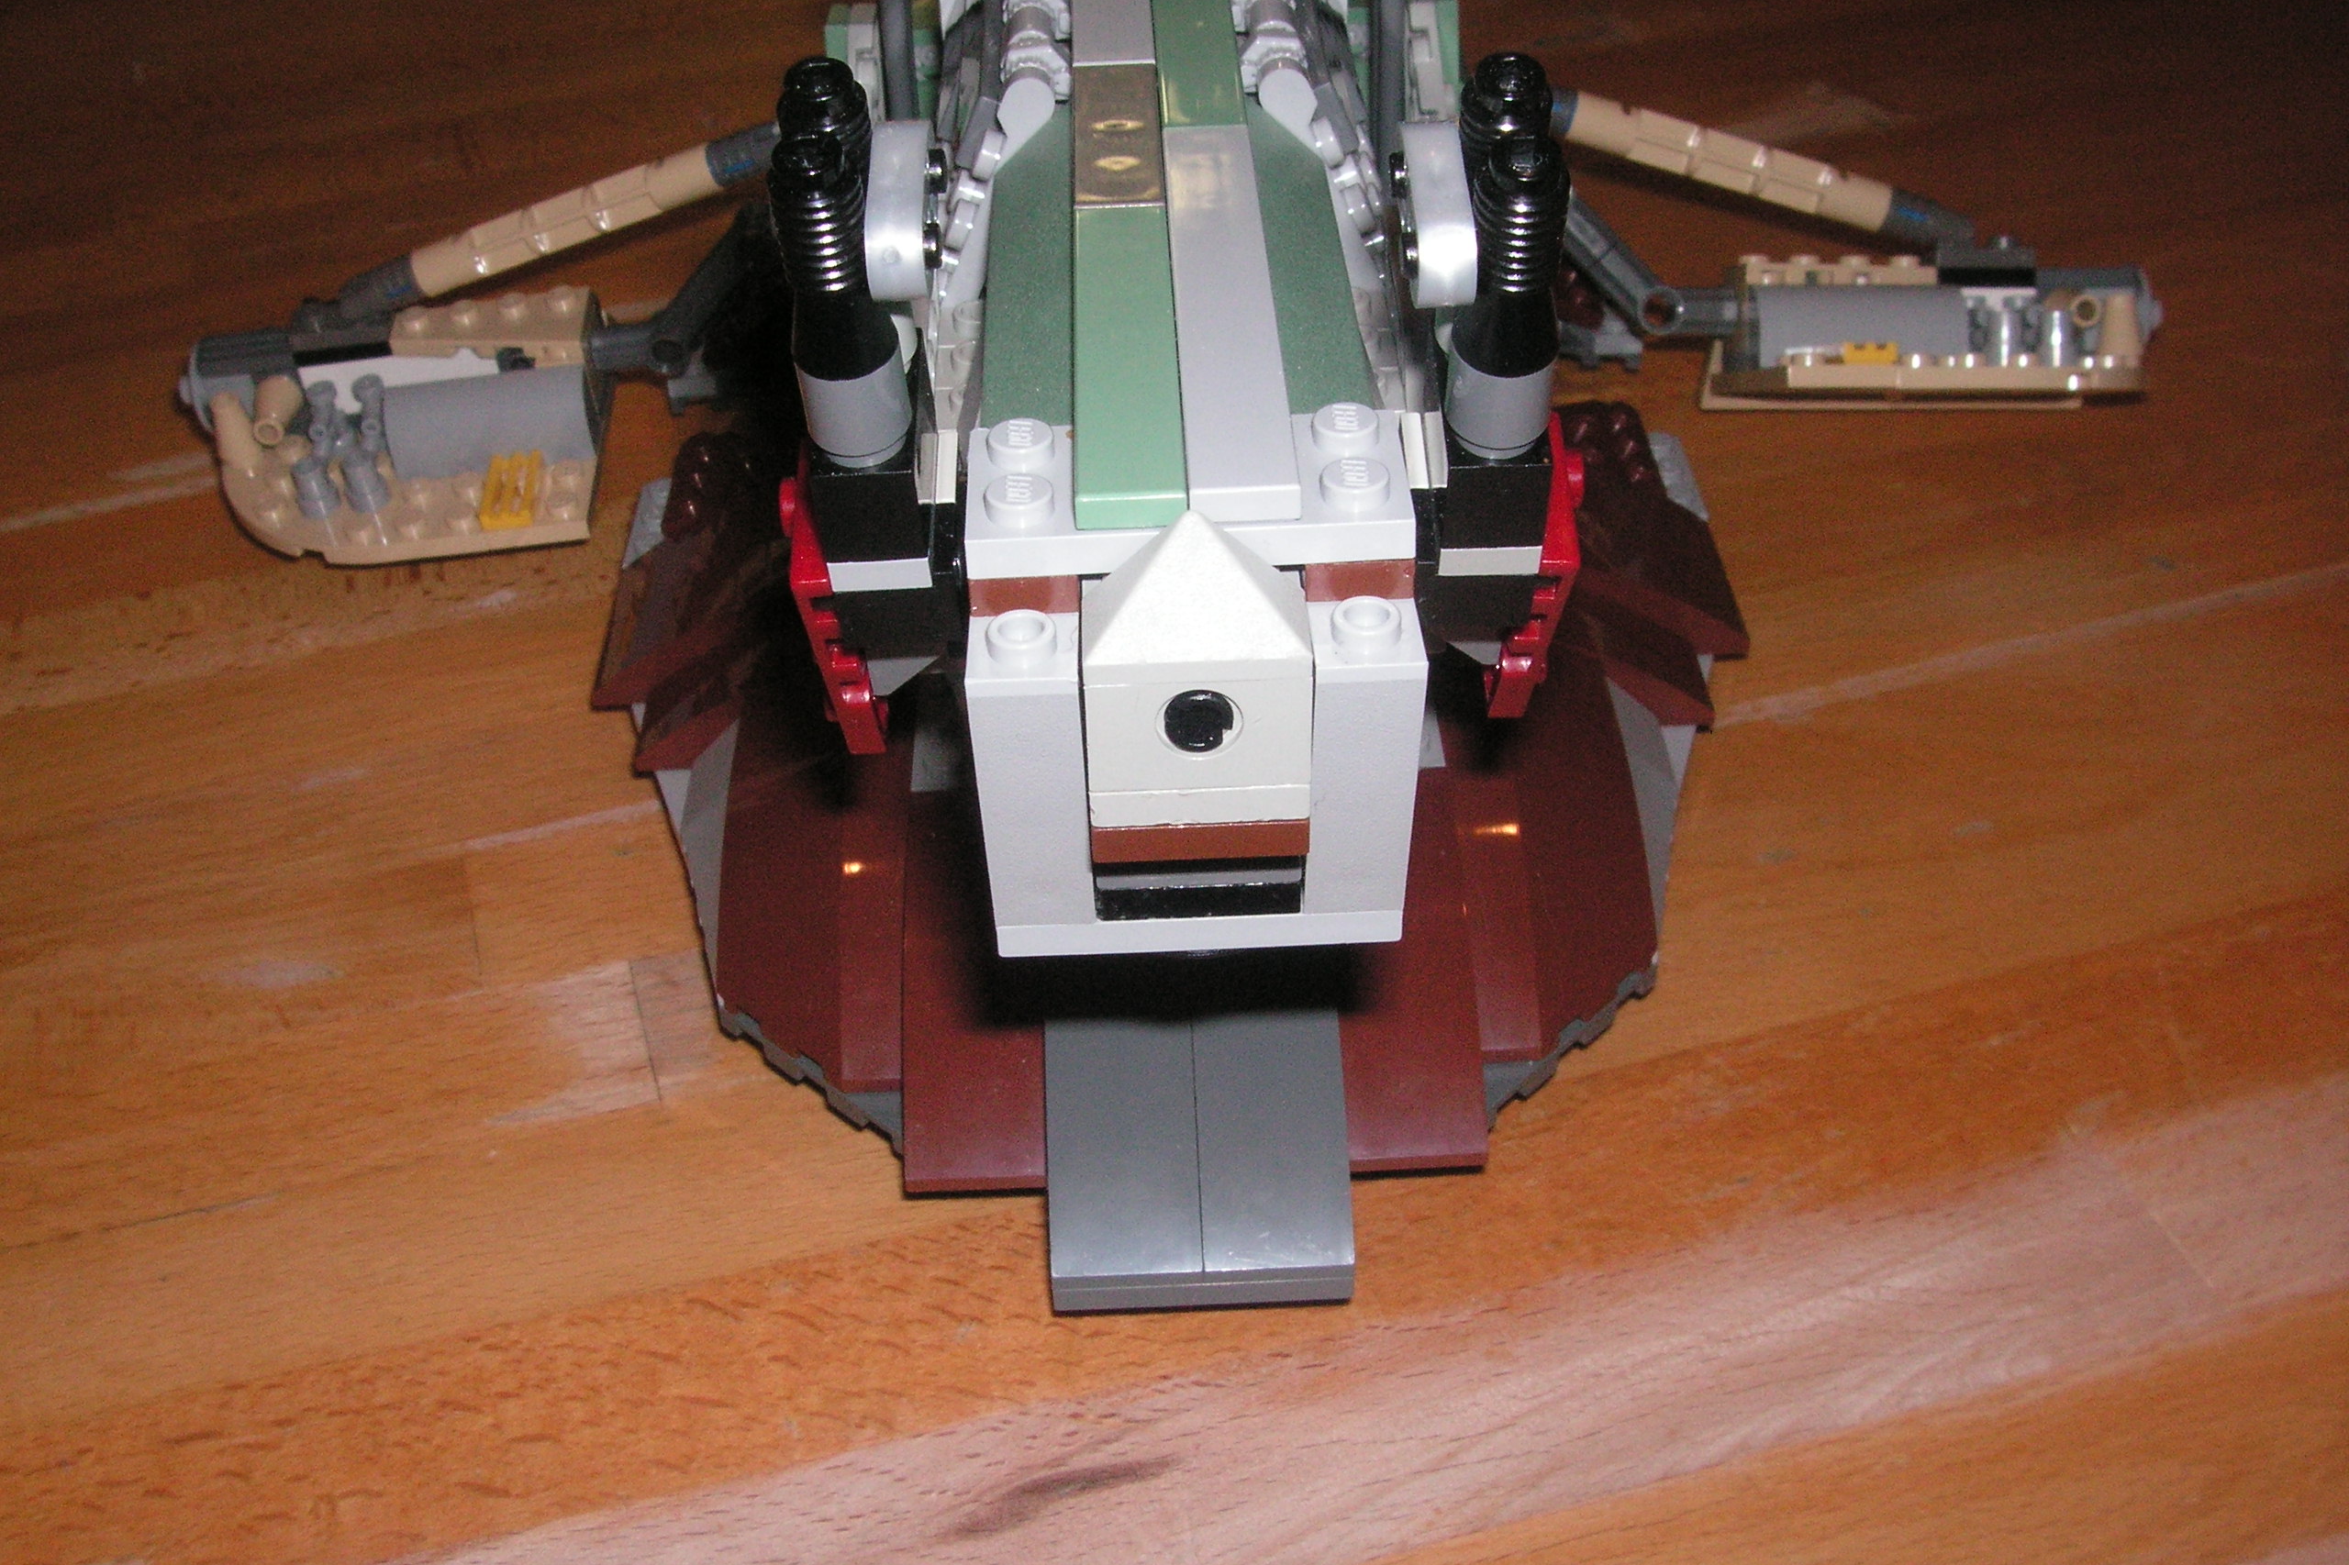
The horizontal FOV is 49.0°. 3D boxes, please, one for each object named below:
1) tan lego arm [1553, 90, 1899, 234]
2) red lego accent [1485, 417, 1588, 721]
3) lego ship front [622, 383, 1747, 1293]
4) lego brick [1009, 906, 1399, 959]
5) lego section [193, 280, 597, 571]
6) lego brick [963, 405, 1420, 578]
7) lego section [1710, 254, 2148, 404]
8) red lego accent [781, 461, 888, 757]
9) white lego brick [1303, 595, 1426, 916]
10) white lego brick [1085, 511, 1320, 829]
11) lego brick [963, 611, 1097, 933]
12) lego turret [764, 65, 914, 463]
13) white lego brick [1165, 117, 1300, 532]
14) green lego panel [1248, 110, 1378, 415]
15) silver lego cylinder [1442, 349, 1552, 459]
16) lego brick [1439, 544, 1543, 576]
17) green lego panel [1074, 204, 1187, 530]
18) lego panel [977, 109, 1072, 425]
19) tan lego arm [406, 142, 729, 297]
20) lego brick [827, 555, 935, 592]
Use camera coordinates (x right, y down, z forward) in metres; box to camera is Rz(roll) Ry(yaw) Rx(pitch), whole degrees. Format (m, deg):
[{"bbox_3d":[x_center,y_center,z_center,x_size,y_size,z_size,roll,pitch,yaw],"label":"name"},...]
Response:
[{"bbox_3d":[0.088,-0.097,0.407,0.059,0.008,0.008,9,34,-22],"label":"tan lego arm"},{"bbox_3d":[0.031,-0.015,0.222,0.005,0.033,0.016,-2,53,-1],"label":"red lego accent"},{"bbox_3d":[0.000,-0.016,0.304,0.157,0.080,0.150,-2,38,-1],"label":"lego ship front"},{"bbox_3d":[0.002,0.008,0.208,0.032,0.003,0.011,-2,38,-1],"label":"lego brick"},{"bbox_3d":[-0.123,-0.055,0.403,0.065,0.026,0.032,-7,39,-7],"label":"lego section"},{"bbox_3d":[0.001,-0.022,0.188,0.032,0.005,0.016,-2,37,-1],"label":"lego brick"},{"bbox_3d":[0.116,-0.069,0.395,0.068,0.024,0.036,0,9,-1],"label":"lego section"},{"bbox_3d":[-0.029,-0.012,0.221,0.005,0.033,0.016,-2,53,-1],"label":"red lego accent"},{"bbox_3d":[0.014,-0.002,0.194,0.008,0.030,0.016,-2,37,-1],"label":"white lego brick"},{"bbox_3d":[0.002,-0.010,0.188,0.016,0.022,0.016,-2,37,-1],"label":"white lego brick"},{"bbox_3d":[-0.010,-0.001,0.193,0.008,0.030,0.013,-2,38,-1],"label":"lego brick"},{"bbox_3d":[-0.026,-0.040,0.200,0.009,0.030,0.016,-2,38,-1],"label":"lego turret"},{"bbox_3d":[0.004,-0.039,0.208,0.008,0.003,0.062,-2,38,-1],"label":"white lego brick"},{"bbox_3d":[0.012,-0.043,0.222,0.009,0.009,0.062,-2,37,-1],"label":"green lego panel"},{"bbox_3d":[0.025,-0.030,0.193,0.008,0.010,0.008,-2,53,-1],"label":"silver lego cylinder"},{"bbox_3d":[0.025,-0.024,0.208,0.008,0.003,0.016,-2,53,-1],"label":"lego brick"},{"bbox_3d":[-0.004,-0.034,0.202,0.008,0.003,0.047,-2,38,-1],"label":"green lego panel"},{"bbox_3d":[-0.012,-0.044,0.219,0.007,0.003,0.058,-2,38,-1],"label":"lego panel"},{"bbox_3d":[-0.095,-0.087,0.403,0.056,0.008,0.008,-14,35,19],"label":"tan lego arm"},{"bbox_3d":[-0.023,-0.022,0.208,0.008,0.003,0.016,-2,53,-1],"label":"lego brick"}]

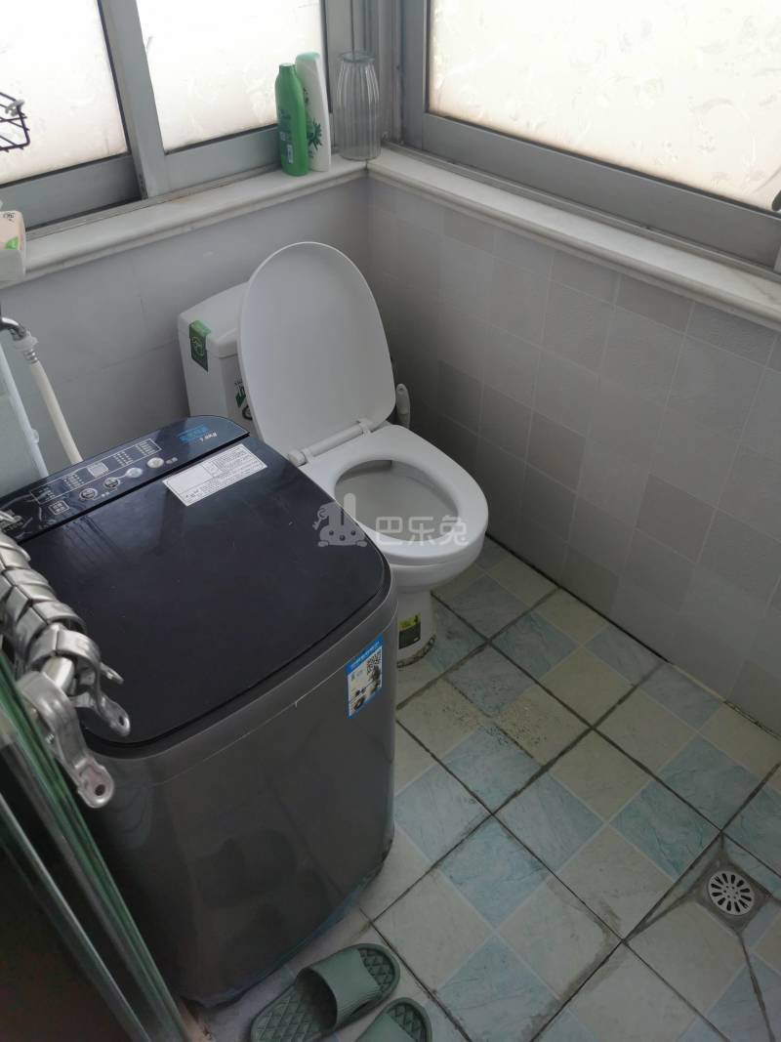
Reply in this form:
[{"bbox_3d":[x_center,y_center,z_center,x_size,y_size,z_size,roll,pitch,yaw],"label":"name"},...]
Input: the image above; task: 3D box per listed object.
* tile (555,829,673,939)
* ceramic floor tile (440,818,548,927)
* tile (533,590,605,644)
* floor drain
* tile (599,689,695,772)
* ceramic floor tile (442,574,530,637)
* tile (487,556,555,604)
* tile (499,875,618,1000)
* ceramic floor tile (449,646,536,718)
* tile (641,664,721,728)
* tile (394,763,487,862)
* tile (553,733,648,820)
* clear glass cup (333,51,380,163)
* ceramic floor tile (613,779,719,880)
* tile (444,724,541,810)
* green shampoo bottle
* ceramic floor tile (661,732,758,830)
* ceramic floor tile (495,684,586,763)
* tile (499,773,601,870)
[{"bbox_3d":[0.400,0.640,1.454,0.148,0.010,0.148,-30,49,-29],"label":"tile"},{"bbox_3d":[0.188,0.632,1.466,0.148,0.010,0.148,-30,49,-29],"label":"ceramic floor tile"},{"bbox_3d":[0.427,0.231,1.915,0.108,0.010,0.148,-30,49,-30],"label":"tile"},{"bbox_3d":[0.599,0.658,1.432,0.079,0.010,0.079,0,41,0],"label":"floor drain"},{"bbox_3d":[0.526,0.435,1.681,0.148,0.010,0.148,-30,49,-30],"label":"tile"},{"bbox_3d":[0.232,0.213,1.940,0.148,0.010,0.148,-30,49,-29],"label":"ceramic floor tile"},{"bbox_3d":[0.329,0.157,2.003,0.105,0.010,0.148,-30,49,-29],"label":"tile"},{"bbox_3d":[0.287,0.705,1.377,0.148,0.010,0.148,-30,49,-29],"label":"tile"},{"bbox_3d":[0.218,0.352,1.786,0.148,0.010,0.148,-30,49,-29],"label":"ceramic floor tile"},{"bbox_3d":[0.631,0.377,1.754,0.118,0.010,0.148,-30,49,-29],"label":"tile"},{"bbox_3d":[0.088,0.554,1.543,0.148,0.010,0.148,-30,49,-30],"label":"tile"},{"bbox_3d":[0.414,0.500,1.610,0.148,0.010,0.148,-30,49,-29],"label":"tile"},{"bbox_3d":[-0.069,-0.903,1.776,0.094,0.195,0.094,0,41,0],"label":"clear glass cup"},{"bbox_3d":[0.513,0.574,1.524,0.148,0.010,0.148,-30,49,-29],"label":"ceramic floor tile"},{"bbox_3d":[0.203,0.491,1.622,0.148,0.010,0.148,-30,49,-29],"label":"tile"},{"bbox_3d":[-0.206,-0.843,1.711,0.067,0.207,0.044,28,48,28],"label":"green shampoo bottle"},{"bbox_3d":[0.625,0.510,1.595,0.148,0.010,0.148,-30,49,-30],"label":"ceramic floor tile"},{"bbox_3d":[0.317,0.426,1.700,0.148,0.010,0.148,-30,49,-29],"label":"ceramic floor tile"},{"bbox_3d":[0.302,0.566,1.540,0.148,0.010,0.148,-30,49,-29],"label":"tile"}]

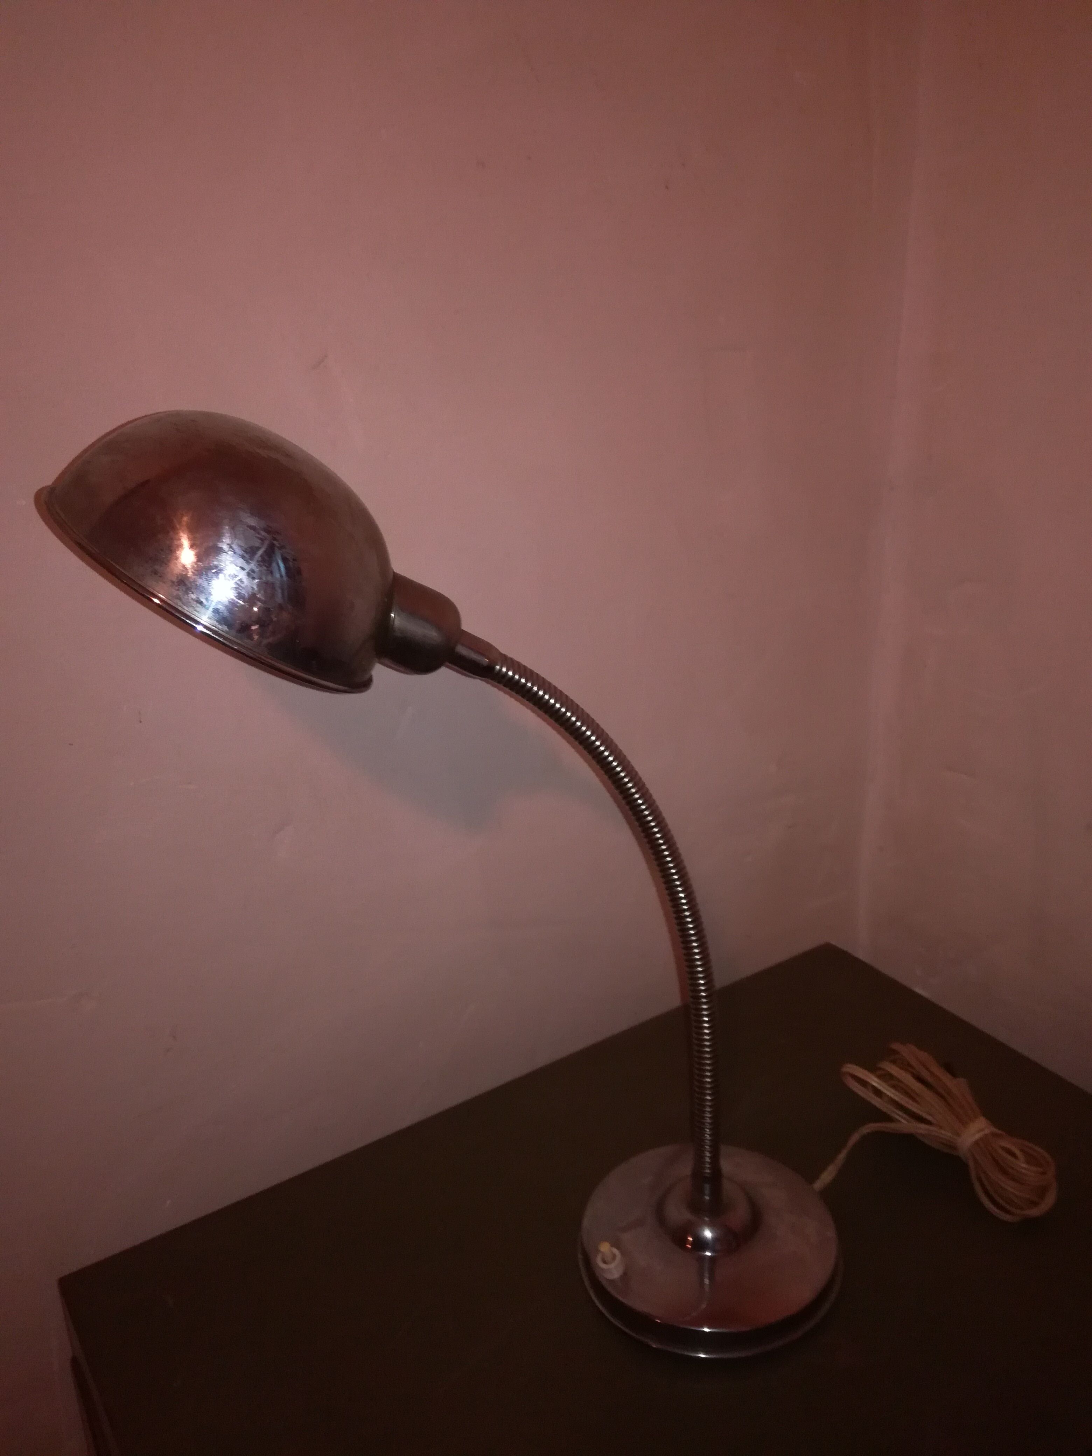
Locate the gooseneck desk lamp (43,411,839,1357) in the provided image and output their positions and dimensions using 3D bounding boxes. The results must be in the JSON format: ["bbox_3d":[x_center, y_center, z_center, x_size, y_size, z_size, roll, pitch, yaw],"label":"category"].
[{"bbox_3d":[-0.019,0.089,0.571,0.364,0.481,0.158,-5,20,-8],"label":"gooseneck desk lamp"}]

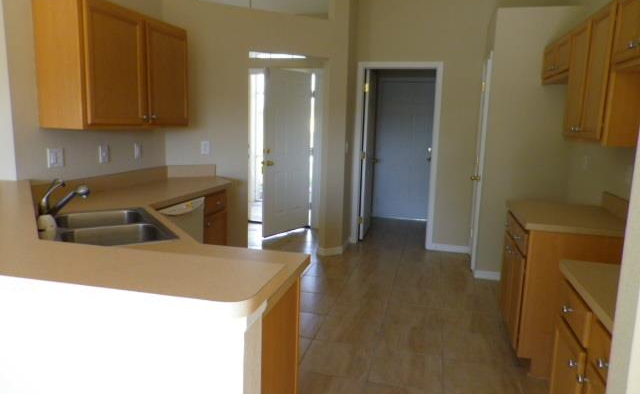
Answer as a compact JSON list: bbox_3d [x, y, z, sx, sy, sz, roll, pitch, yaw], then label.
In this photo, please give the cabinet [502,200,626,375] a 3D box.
[{"bbox_3d":[1.510,0.556,2.872,0.635,0.914,0.780,4,9,14],"label":"cabinet"}]

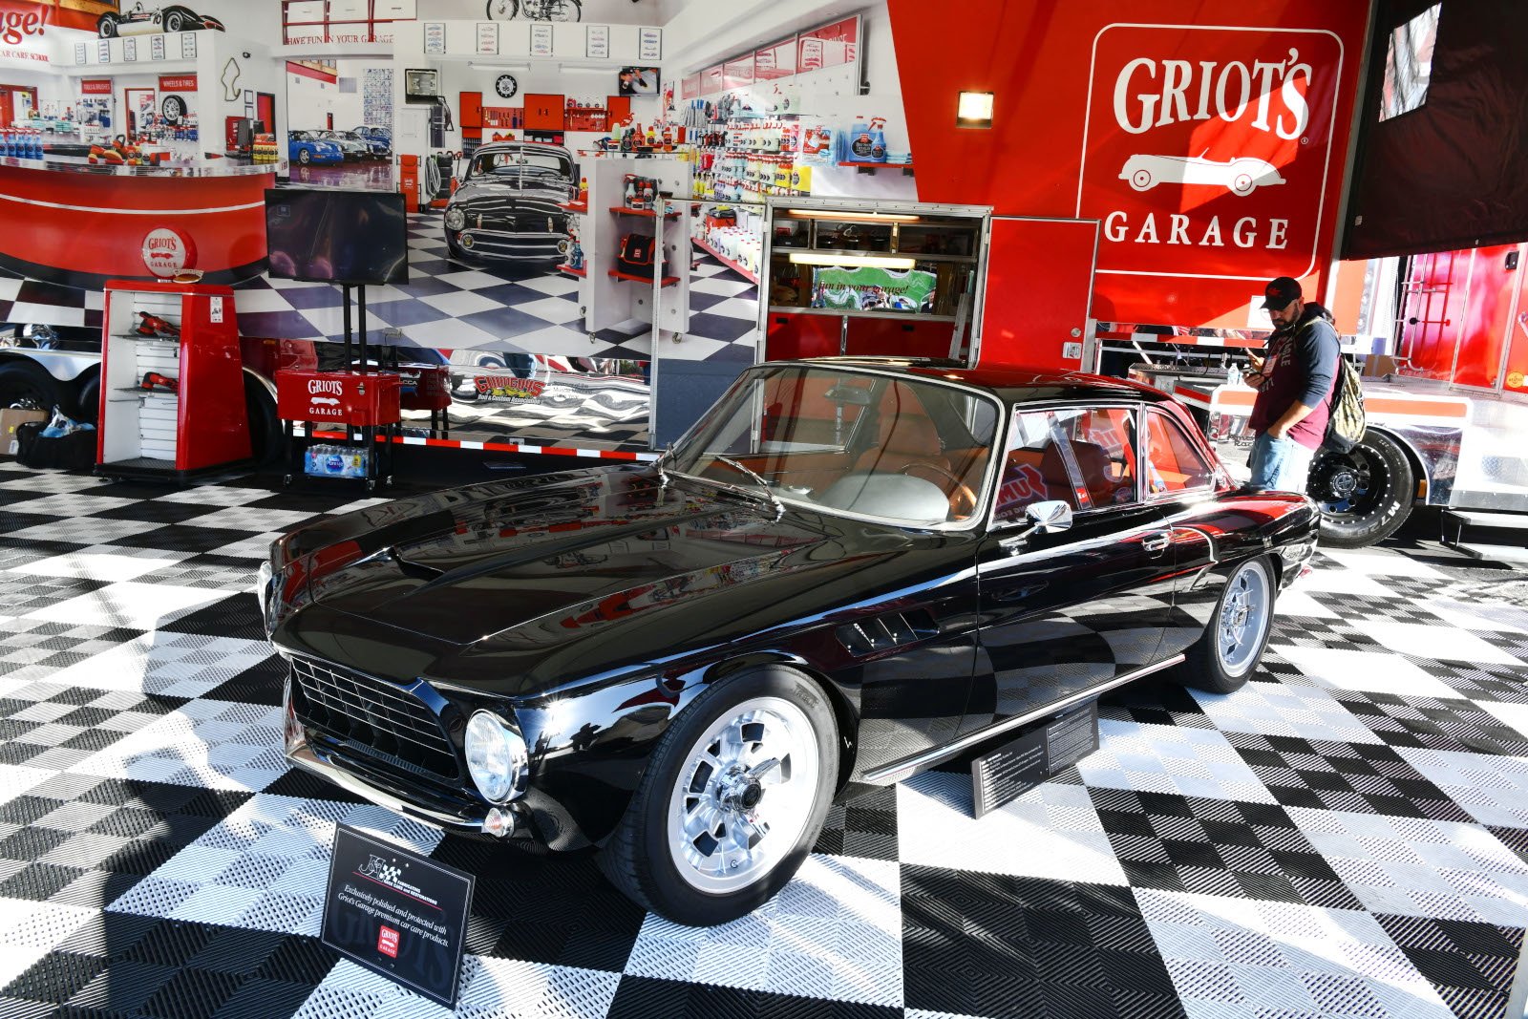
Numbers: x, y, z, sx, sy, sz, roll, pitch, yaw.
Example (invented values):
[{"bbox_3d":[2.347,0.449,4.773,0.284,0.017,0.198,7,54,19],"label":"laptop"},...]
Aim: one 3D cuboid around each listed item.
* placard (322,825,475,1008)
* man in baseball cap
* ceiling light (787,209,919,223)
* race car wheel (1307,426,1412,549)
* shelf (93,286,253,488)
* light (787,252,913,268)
[{"bbox_3d":[-0.780,0.853,2.171,0.410,0.275,0.025,9,1,28],"label":"placard"},{"bbox_3d":[2.911,-0.370,5.712,0.430,1.790,0.500,2,11,-9],"label":"man in baseball cap"},{"bbox_3d":[0.808,-2.722,9.450,1.220,0.070,0.120,4,11,5],"label":"ceiling light"},{"bbox_3d":[4.340,-0.180,7.647,0.870,0.870,0.260,4,11,5],"label":"race car wheel"},{"bbox_3d":[-4.424,-0.968,7.645,0.700,1.420,0.830,4,11,5],"label":"shelf"},{"bbox_3d":[0.843,-2.362,9.650,1.220,0.090,0.120,4,11,5],"label":"light"}]

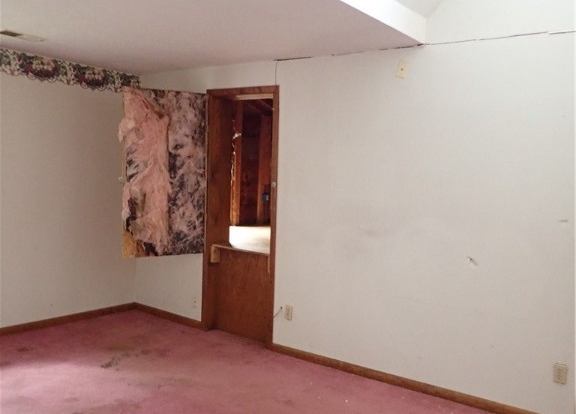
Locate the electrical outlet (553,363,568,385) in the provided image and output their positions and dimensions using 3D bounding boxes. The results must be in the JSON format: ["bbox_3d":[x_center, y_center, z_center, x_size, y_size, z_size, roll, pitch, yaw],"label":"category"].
[{"bbox_3d":[1.603,0.990,3.273,0.071,0.112,0.010,5,5,36],"label":"electrical outlet"}]

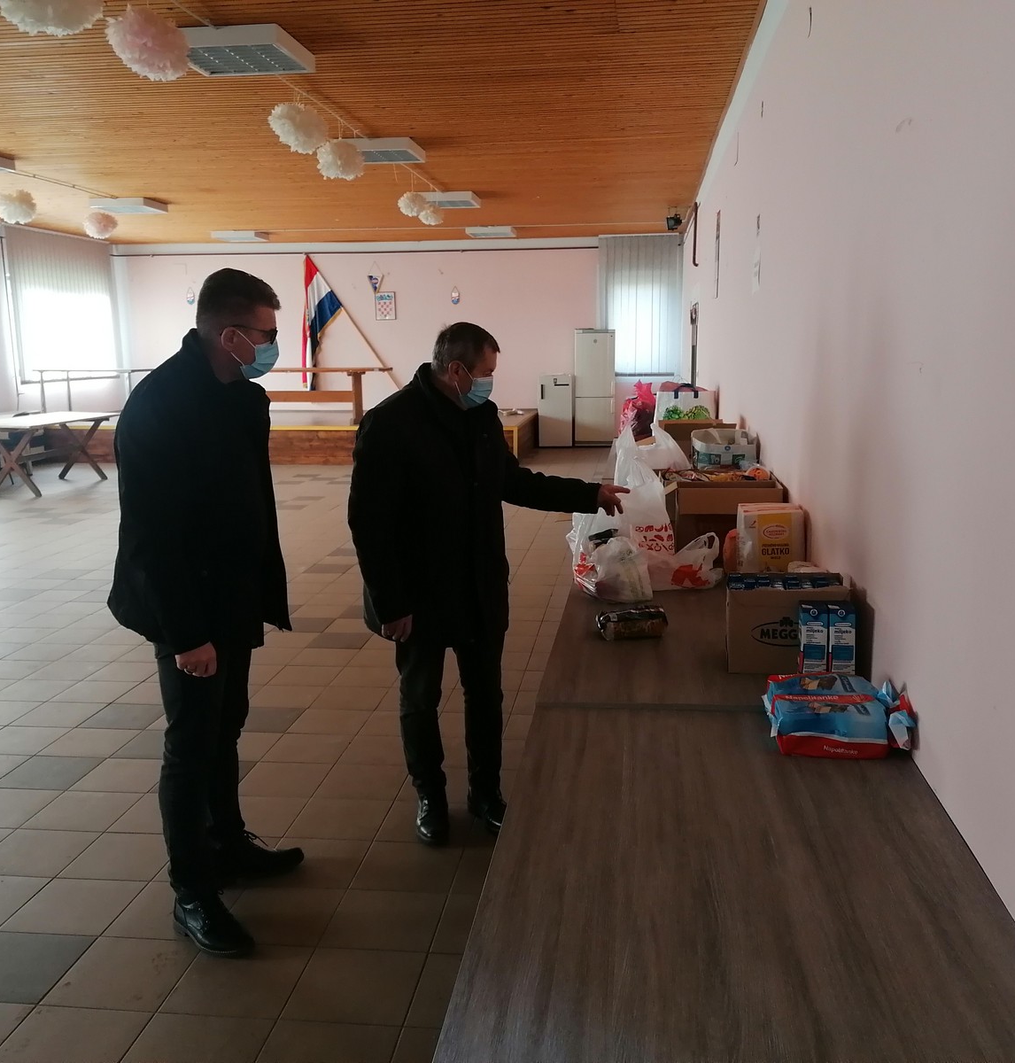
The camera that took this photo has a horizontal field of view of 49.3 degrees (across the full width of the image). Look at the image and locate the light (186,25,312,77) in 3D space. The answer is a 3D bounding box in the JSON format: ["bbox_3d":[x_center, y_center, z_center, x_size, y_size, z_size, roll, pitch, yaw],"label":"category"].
[{"bbox_3d":[-1.353,-2.426,5.598,0.595,0.090,0.595,0,10,7],"label":"light"}]

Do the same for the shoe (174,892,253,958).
[{"bbox_3d":[-0.806,1.057,3.020,0.290,0.115,0.105,6,12,34],"label":"shoe"}]

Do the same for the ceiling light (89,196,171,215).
[{"bbox_3d":[-4.154,-3.577,12.158,0.615,0.090,0.615,0,10,7],"label":"ceiling light"}]

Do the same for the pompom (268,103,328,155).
[{"bbox_3d":[-1.251,-2.399,6.588,0.350,0.295,0.340,0,10,7],"label":"pompom"}]

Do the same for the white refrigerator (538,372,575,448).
[{"bbox_3d":[0.768,-1.861,16.947,0.513,1.089,0.560,0,10,7],"label":"white refrigerator"}]

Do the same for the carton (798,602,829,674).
[{"bbox_3d":[0.765,0.280,2.768,0.060,0.196,0.088,0,10,7],"label":"carton"}]

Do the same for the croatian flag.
[{"bbox_3d":[-2.822,-3.203,16.873,0.620,1.970,0.200,0,10,8],"label":"croatian flag"}]

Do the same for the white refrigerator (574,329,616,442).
[{"bbox_3d":[1.299,-2.109,16.265,0.567,1.671,0.600,0,10,8],"label":"white refrigerator"}]

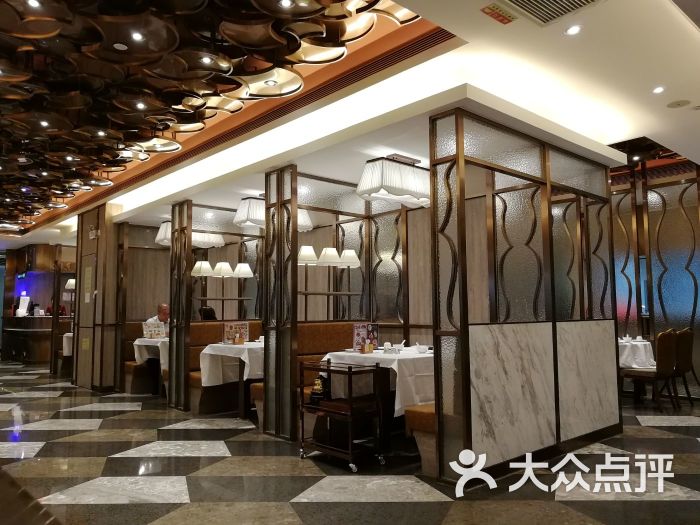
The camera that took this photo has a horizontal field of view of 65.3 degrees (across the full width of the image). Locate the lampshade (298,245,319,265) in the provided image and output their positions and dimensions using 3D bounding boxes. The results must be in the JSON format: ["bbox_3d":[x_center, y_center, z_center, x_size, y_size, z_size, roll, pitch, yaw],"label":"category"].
[{"bbox_3d":[-0.430,-0.064,5.381,0.213,0.183,0.213,0,-5,-11],"label":"lampshade"}]

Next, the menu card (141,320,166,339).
[{"bbox_3d":[-2.791,0.959,7.812,0.297,0.213,0.069,3,-6,-37],"label":"menu card"}]

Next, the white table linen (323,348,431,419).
[{"bbox_3d":[0.467,1.156,4.603,1.140,0.778,0.833,4,-7,-42],"label":"white table linen"}]

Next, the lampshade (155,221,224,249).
[{"bbox_3d":[-2.303,-0.394,7.950,0.932,0.302,0.312,4,-7,-42],"label":"lampshade"}]

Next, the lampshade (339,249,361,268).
[{"bbox_3d":[-0.012,-0.035,5.753,0.213,0.183,0.213,1,-5,-12],"label":"lampshade"}]

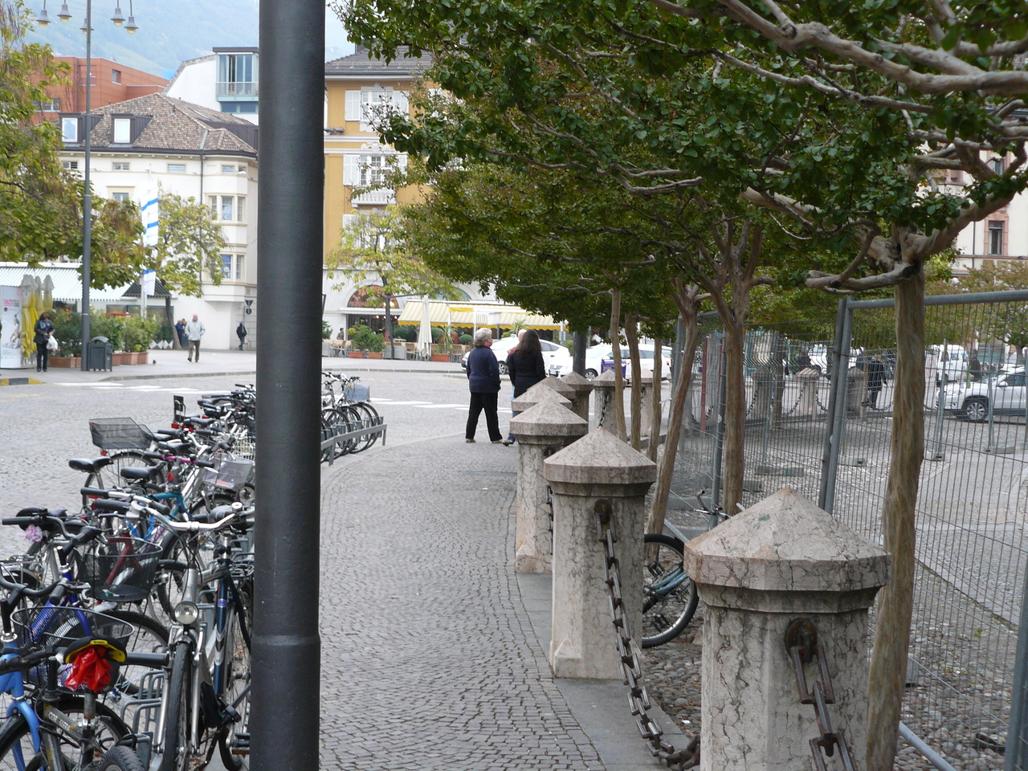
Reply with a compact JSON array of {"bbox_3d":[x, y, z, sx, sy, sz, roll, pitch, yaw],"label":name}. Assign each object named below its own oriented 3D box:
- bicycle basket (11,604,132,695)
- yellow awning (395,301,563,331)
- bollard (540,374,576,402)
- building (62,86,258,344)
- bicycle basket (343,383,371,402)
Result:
[{"bbox_3d":[-1.148,0.692,4.850,0.270,0.200,0.340,3,2,40],"label":"bicycle basket"},{"bbox_3d":[-1.662,-3.660,98.000,9.000,1.400,2.100,2,2,11],"label":"yellow awning"},{"bbox_3d":[0.407,0.470,20.617,0.530,1.170,0.530,1,2,5],"label":"bollard"},{"bbox_3d":[-23.131,-10.362,121.500,14.000,16.200,13.000,1,3,2],"label":"building"},{"bbox_3d":[-2.137,0.099,25.600,0.300,0.220,0.340,2,2,17],"label":"bicycle basket"}]

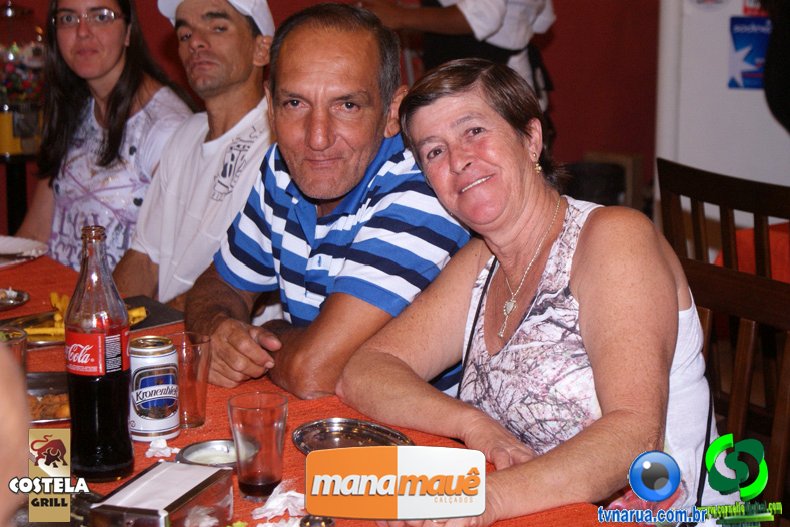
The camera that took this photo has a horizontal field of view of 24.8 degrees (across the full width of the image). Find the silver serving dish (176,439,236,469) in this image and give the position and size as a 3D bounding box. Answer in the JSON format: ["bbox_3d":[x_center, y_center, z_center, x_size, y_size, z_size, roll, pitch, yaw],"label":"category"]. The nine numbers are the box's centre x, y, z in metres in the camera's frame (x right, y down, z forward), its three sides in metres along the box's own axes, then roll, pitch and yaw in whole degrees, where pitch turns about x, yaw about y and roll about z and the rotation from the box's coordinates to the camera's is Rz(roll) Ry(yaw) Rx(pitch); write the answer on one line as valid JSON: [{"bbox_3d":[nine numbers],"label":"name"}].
[{"bbox_3d":[-0.209,0.235,2.130,0.102,0.023,0.102,0,13,0],"label":"silver serving dish"}]

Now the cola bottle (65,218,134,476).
[{"bbox_3d":[-0.346,0.104,2.103,0.075,0.295,0.075,-7,15,-29],"label":"cola bottle"}]

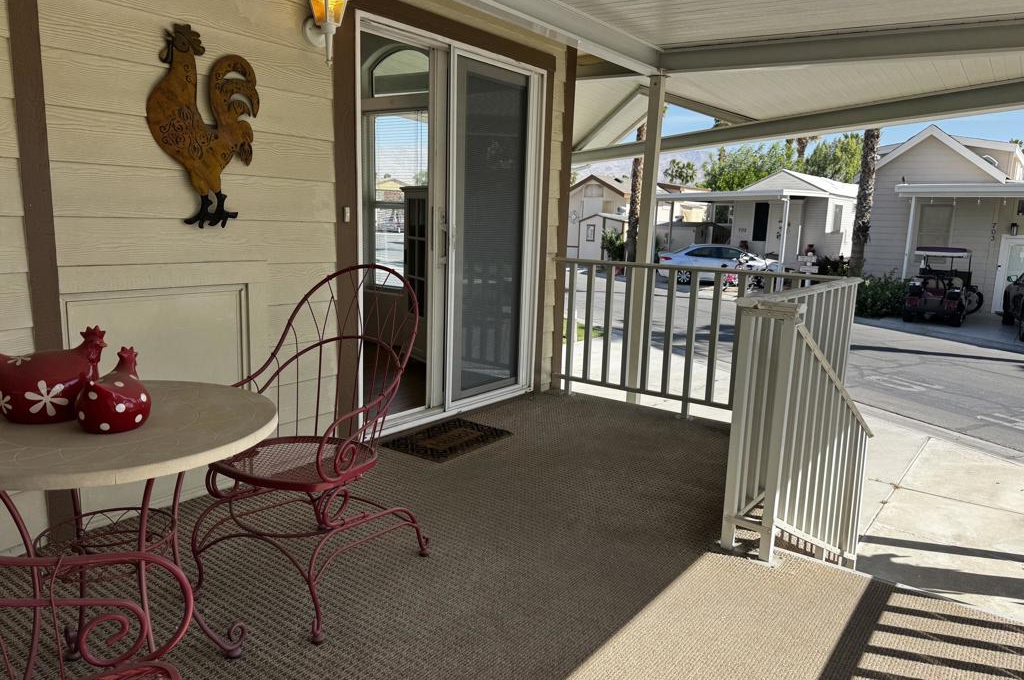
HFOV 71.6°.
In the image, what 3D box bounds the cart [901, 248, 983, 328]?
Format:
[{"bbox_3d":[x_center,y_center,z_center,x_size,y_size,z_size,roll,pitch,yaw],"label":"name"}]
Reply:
[{"bbox_3d":[10.209,-1.322,16.910,1.200,1.770,2.400,8,12,34],"label":"cart"}]

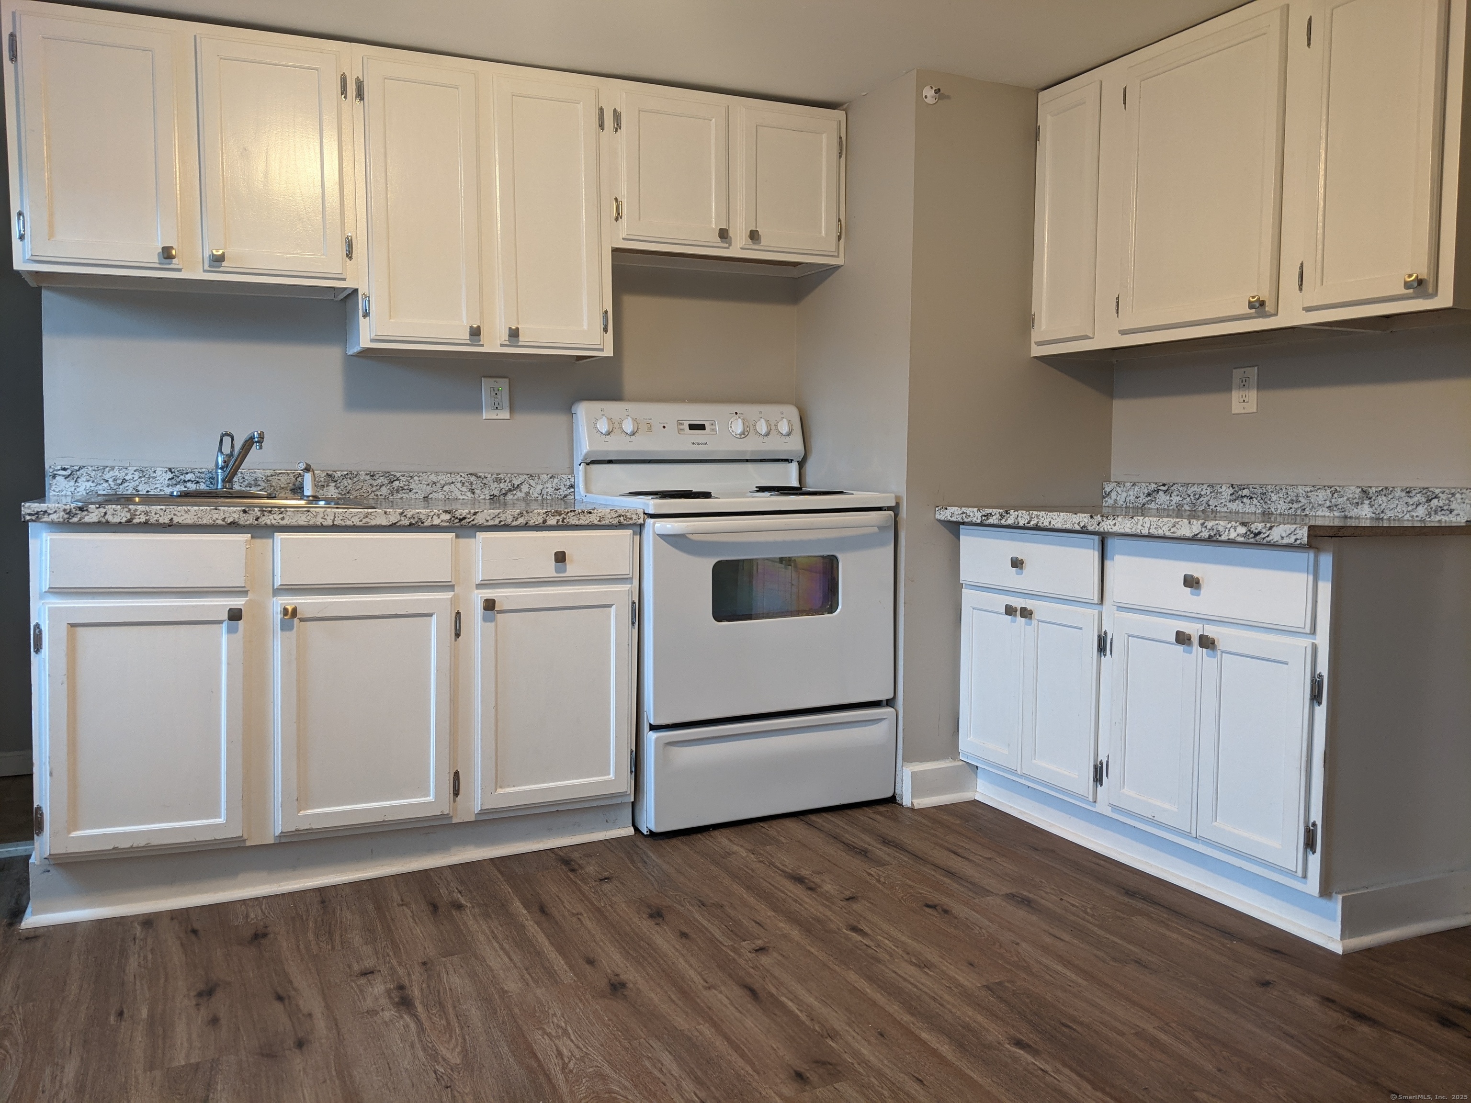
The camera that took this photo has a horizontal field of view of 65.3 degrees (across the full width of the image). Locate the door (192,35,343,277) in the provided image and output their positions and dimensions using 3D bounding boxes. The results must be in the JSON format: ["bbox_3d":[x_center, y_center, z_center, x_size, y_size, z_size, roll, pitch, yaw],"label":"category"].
[{"bbox_3d":[-1.133,-0.958,2.814,0.324,0.555,0.027,-2,5,-25],"label":"door"}]

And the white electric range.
[{"bbox_3d":[-0.018,0.141,3.474,0.759,1.190,0.675,-1,4,-25],"label":"white electric range"}]

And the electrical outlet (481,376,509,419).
[{"bbox_3d":[-0.724,-0.463,3.478,0.080,0.124,0.012,-1,4,-25],"label":"electrical outlet"}]

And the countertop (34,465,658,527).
[{"bbox_3d":[-1.011,-0.147,3.013,1.398,0.133,0.651,-1,4,-25],"label":"countertop"}]

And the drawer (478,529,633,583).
[{"bbox_3d":[-0.458,0.012,2.952,0.410,0.130,0.042,-1,4,-25],"label":"drawer"}]

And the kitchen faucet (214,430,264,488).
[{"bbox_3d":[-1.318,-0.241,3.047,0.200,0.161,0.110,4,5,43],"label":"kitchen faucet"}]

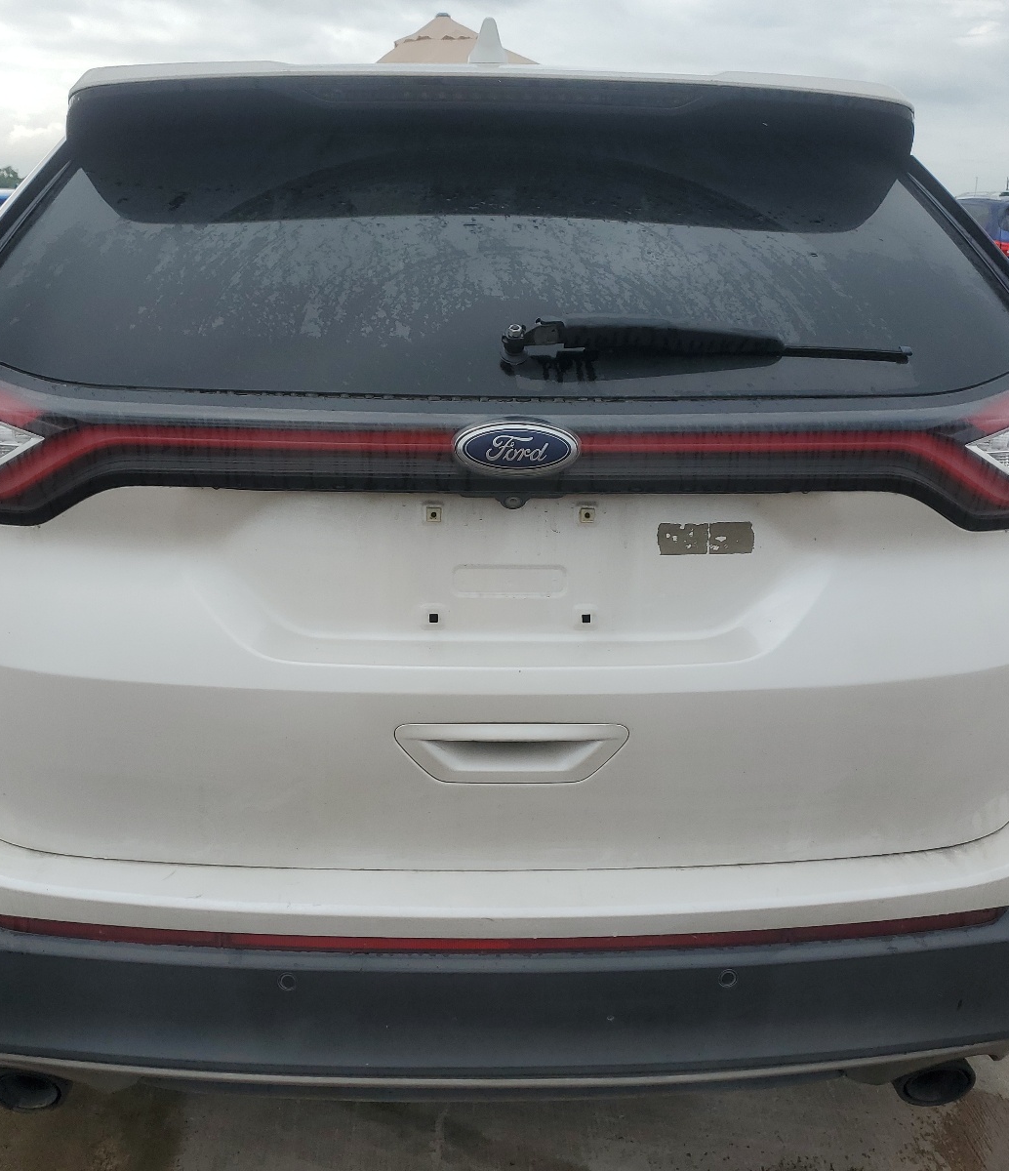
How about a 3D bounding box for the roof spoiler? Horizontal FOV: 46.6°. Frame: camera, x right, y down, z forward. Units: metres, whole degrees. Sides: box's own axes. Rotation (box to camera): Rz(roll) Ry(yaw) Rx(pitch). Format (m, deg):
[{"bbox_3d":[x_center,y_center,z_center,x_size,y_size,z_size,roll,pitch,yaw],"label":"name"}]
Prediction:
[{"bbox_3d":[-0.018,-0.696,1.752,1.230,0.130,0.290,0,18,-3],"label":"roof spoiler"}]

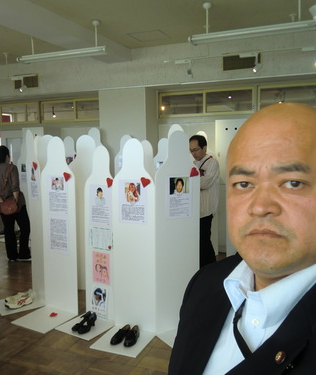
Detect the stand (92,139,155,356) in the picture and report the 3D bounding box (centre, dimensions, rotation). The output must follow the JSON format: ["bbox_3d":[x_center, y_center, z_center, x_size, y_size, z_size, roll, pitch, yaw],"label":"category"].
[{"bbox_3d":[-0.273,0.425,2.973,0.400,1.633,0.400,2,5,23],"label":"stand"}]

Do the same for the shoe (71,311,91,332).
[{"bbox_3d":[-0.653,1.154,3.260,0.080,0.120,0.208,3,6,37],"label":"shoe"}]

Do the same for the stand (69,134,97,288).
[{"bbox_3d":[-0.795,0.275,4.345,0.400,1.722,0.400,0,4,3],"label":"stand"}]

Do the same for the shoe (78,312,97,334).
[{"bbox_3d":[-0.591,1.158,3.216,0.080,0.120,0.208,3,5,31],"label":"shoe"}]

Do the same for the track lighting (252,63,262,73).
[{"bbox_3d":[1.149,-1.386,4.336,0.070,0.080,0.120,4,49,41],"label":"track lighting"}]

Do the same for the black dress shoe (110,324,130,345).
[{"bbox_3d":[-0.301,1.189,3.054,0.090,0.080,0.248,2,5,25],"label":"black dress shoe"}]

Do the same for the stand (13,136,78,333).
[{"bbox_3d":[-1.034,0.377,3.376,0.400,1.670,0.400,2,5,28],"label":"stand"}]

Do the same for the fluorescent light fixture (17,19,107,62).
[{"bbox_3d":[-1.184,-1.737,4.507,1.250,0.380,0.150,1,5,19],"label":"fluorescent light fixture"}]

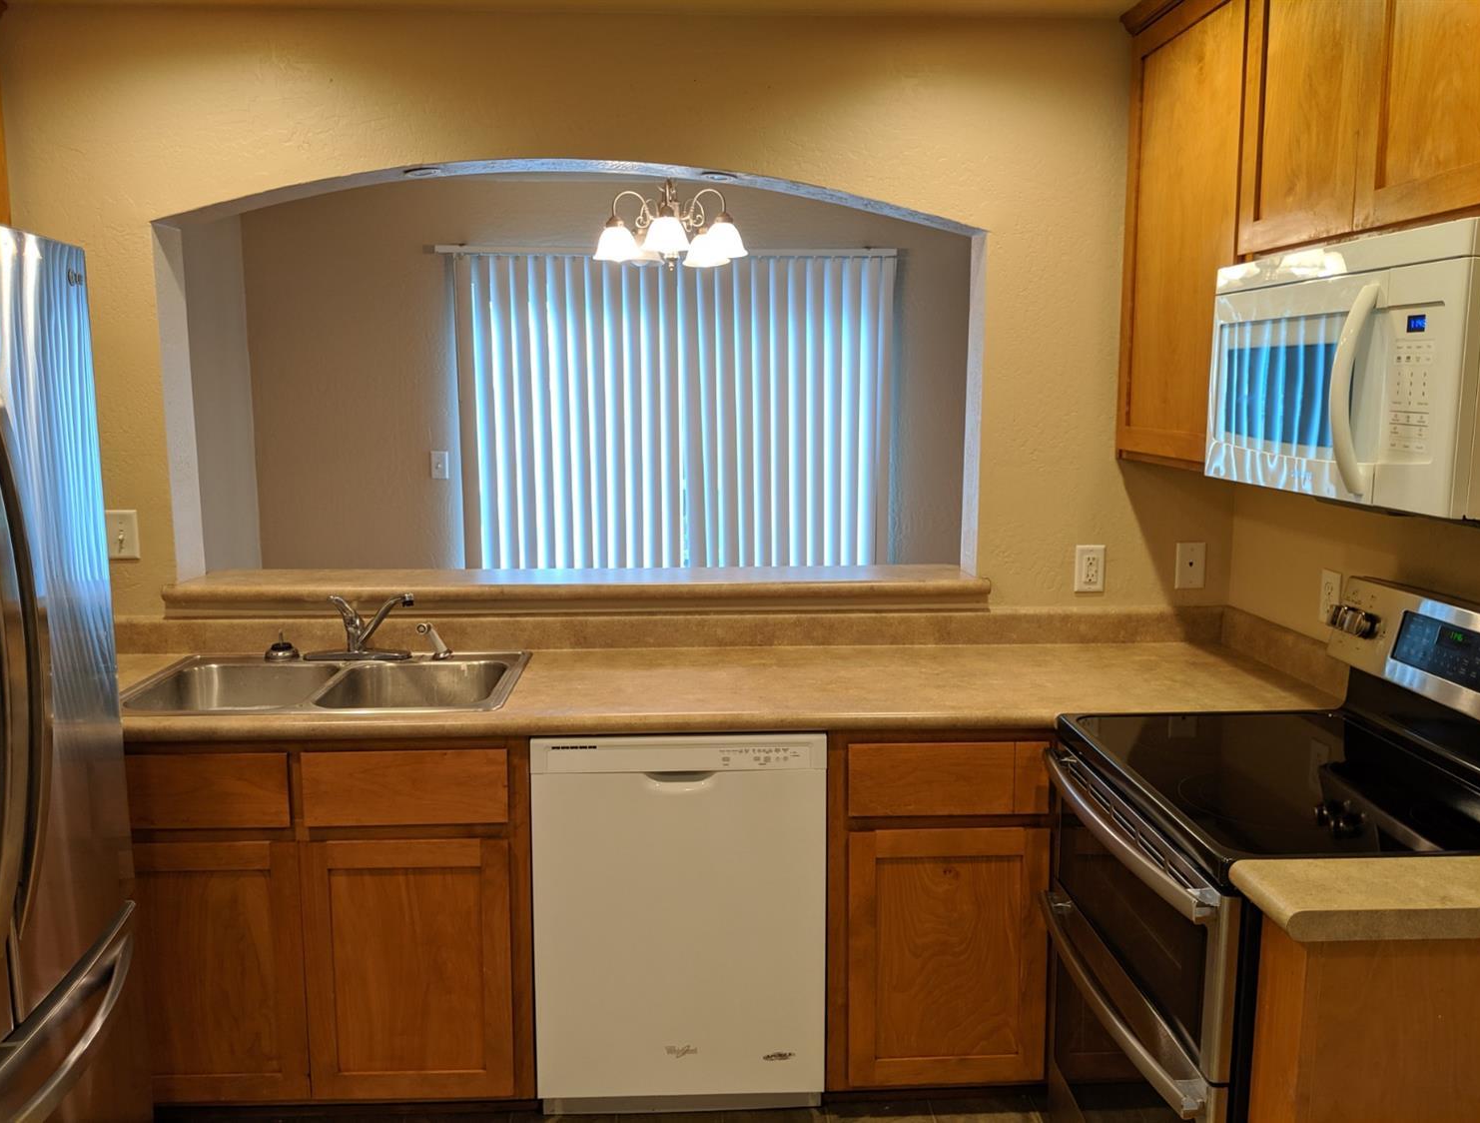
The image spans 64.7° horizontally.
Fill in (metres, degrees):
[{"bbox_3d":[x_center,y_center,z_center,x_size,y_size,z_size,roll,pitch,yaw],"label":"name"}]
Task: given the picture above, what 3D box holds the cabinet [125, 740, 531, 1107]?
[{"bbox_3d":[-0.896,0.727,2.686,0.920,0.830,0.600,-1,8,-2],"label":"cabinet"}]

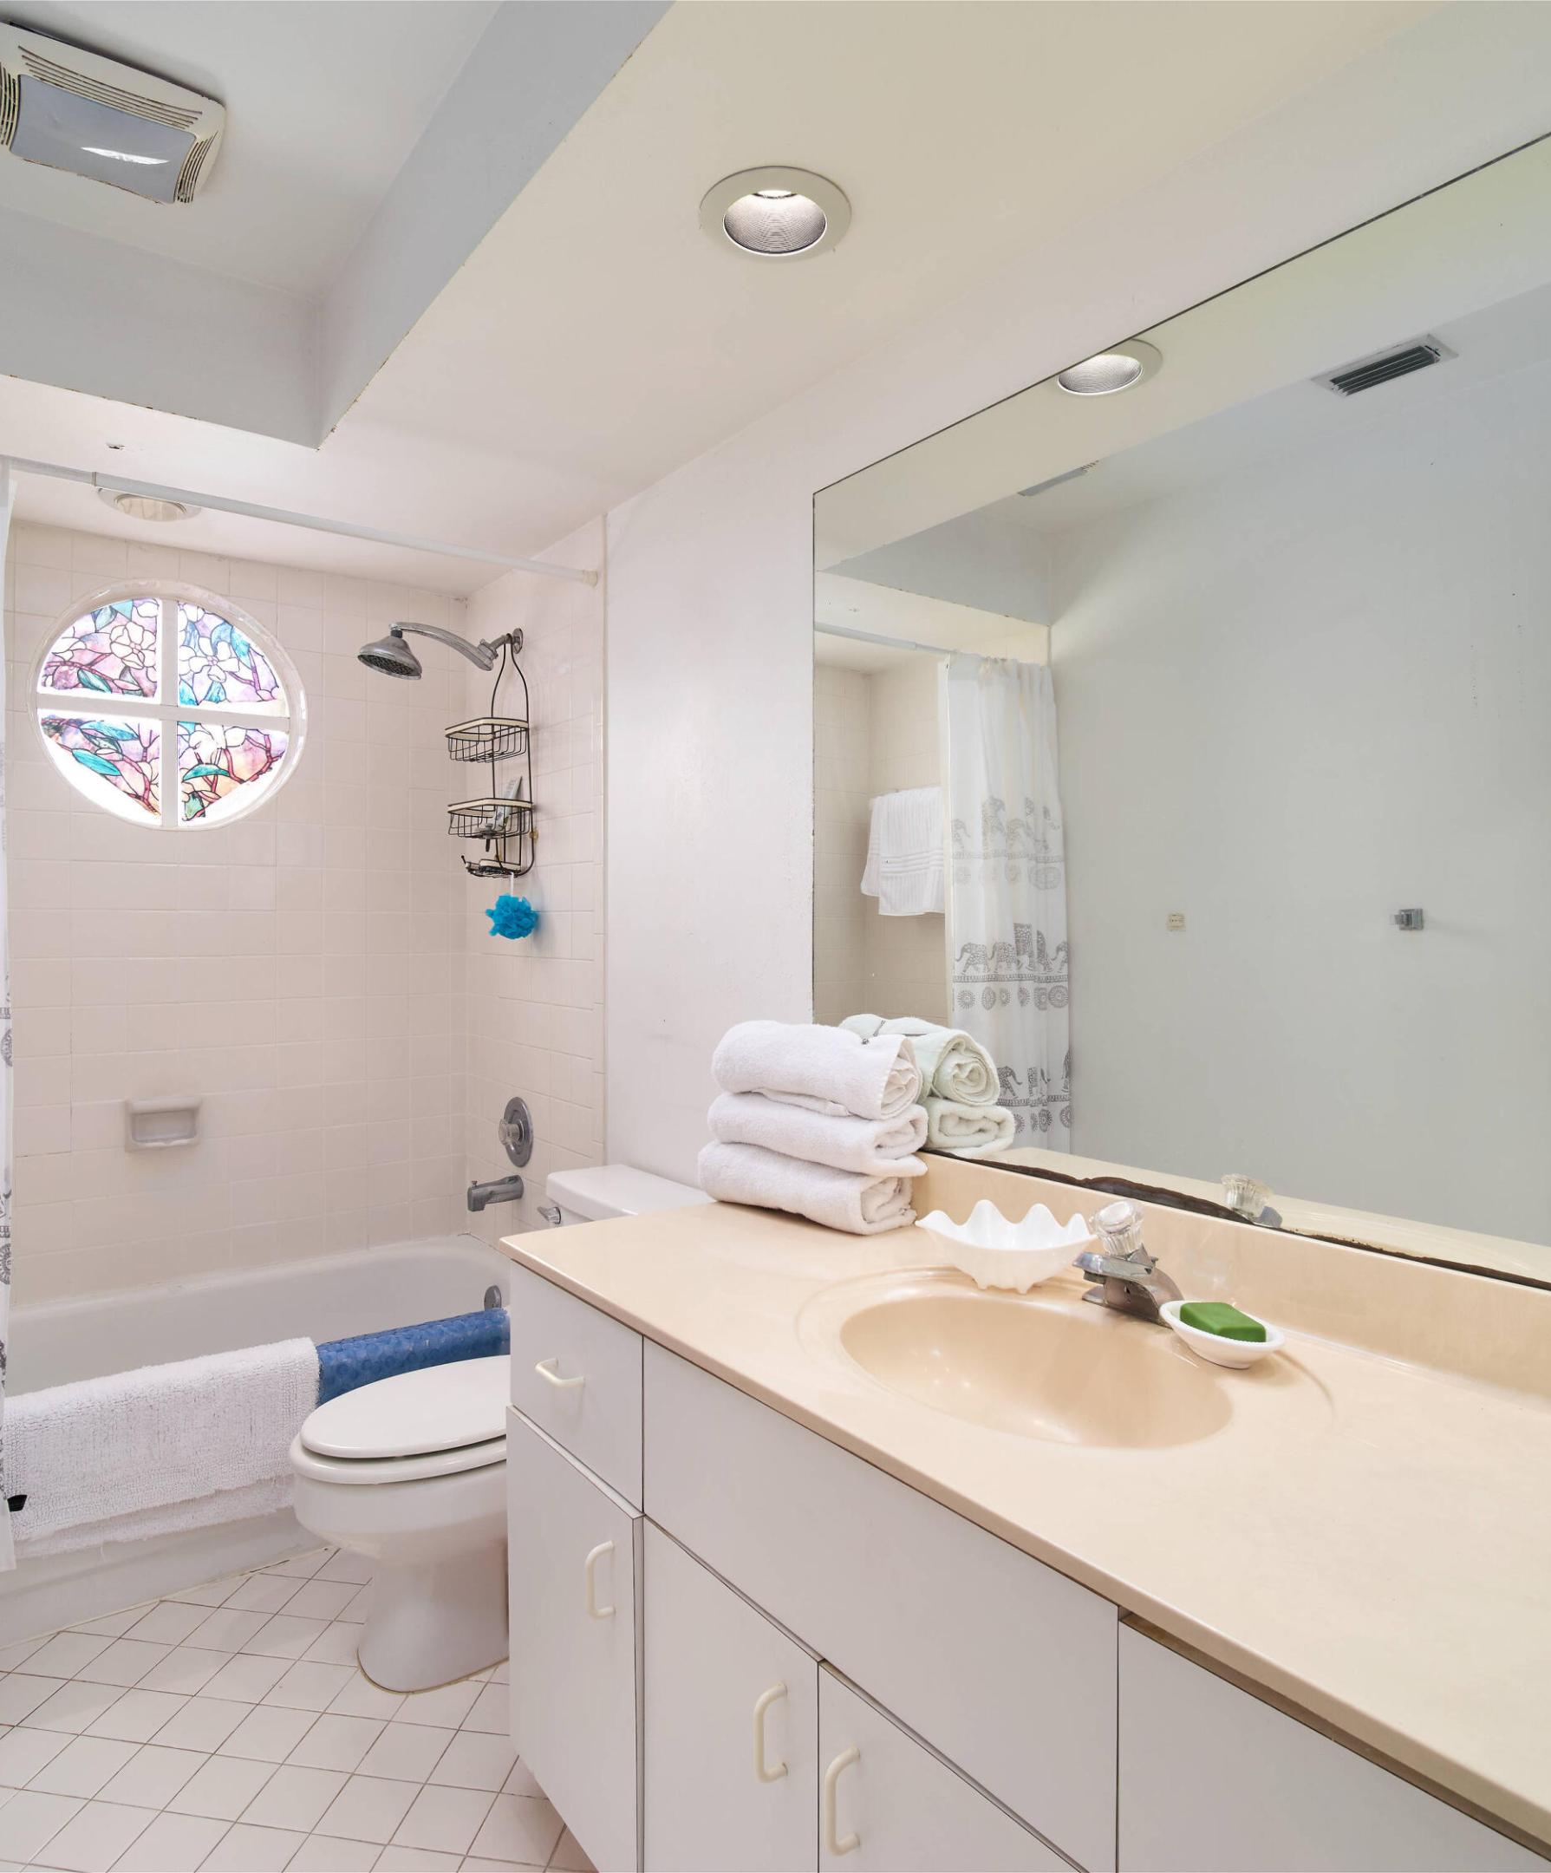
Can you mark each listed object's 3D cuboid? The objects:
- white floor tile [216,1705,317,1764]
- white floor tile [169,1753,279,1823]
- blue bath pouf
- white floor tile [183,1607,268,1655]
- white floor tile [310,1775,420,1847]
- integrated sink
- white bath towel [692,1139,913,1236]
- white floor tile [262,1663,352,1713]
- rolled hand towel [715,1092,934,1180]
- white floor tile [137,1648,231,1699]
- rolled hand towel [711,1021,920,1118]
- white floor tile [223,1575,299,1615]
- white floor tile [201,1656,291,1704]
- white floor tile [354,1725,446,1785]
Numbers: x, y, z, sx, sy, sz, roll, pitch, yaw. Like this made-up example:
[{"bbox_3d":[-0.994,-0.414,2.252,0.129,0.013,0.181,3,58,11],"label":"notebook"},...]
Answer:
[{"bbox_3d":[-0.813,1.289,1.627,0.118,0.010,0.103,0,1,10],"label":"white floor tile"},{"bbox_3d":[-0.836,1.295,1.532,0.112,0.008,0.104,0,0,10],"label":"white floor tile"},{"bbox_3d":[-0.659,-0.049,2.520,0.110,0.115,0.110,0,0,-35],"label":"blue bath pouf"},{"bbox_3d":[-0.965,1.225,1.777,0.106,0.010,0.097,0,0,9],"label":"white floor tile"},{"bbox_3d":[-0.601,1.295,1.496,0.112,0.008,0.104,0,0,10],"label":"white floor tile"},{"bbox_3d":[0.279,0.562,1.170,0.345,0.153,0.463,0,1,-41],"label":"integrated sink"},{"bbox_3d":[0.049,0.433,1.768,0.172,0.099,0.354,0,1,-41],"label":"white bath towel"},{"bbox_3d":[-0.800,1.294,1.738,0.112,0.008,0.104,0,0,10],"label":"white floor tile"},{"bbox_3d":[0.068,0.317,1.655,0.300,0.085,0.160,0,0,42],"label":"rolled hand towel"},{"bbox_3d":[-1.028,1.288,1.764,0.116,0.010,0.101,0,1,14],"label":"white floor tile"},{"bbox_3d":[0.055,0.230,1.758,0.172,0.133,0.345,0,1,-41],"label":"rolled hand towel"},{"bbox_3d":[-0.950,1.225,1.875,0.106,0.010,0.097,0,0,9],"label":"white floor tile"},{"bbox_3d":[-0.870,1.225,1.661,0.106,0.010,0.097,0,0,9],"label":"white floor tile"},{"bbox_3d":[-0.583,1.295,1.599,0.112,0.008,0.104,0,0,10],"label":"white floor tile"}]

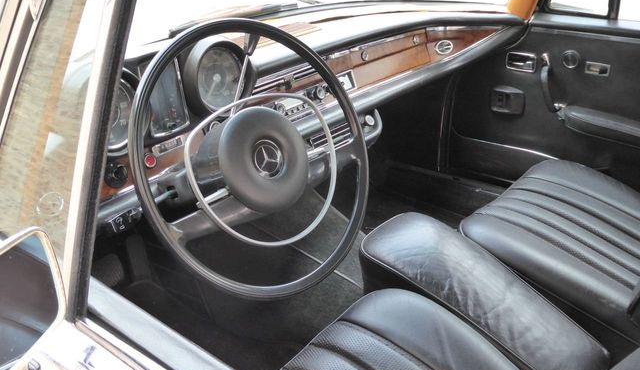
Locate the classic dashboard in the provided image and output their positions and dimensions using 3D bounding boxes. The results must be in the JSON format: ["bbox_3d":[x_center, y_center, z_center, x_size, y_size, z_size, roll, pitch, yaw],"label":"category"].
[{"bbox_3d":[-0.029,-0.217,1.366,0.350,0.305,1.340,19,32,36],"label":"classic dashboard"}]

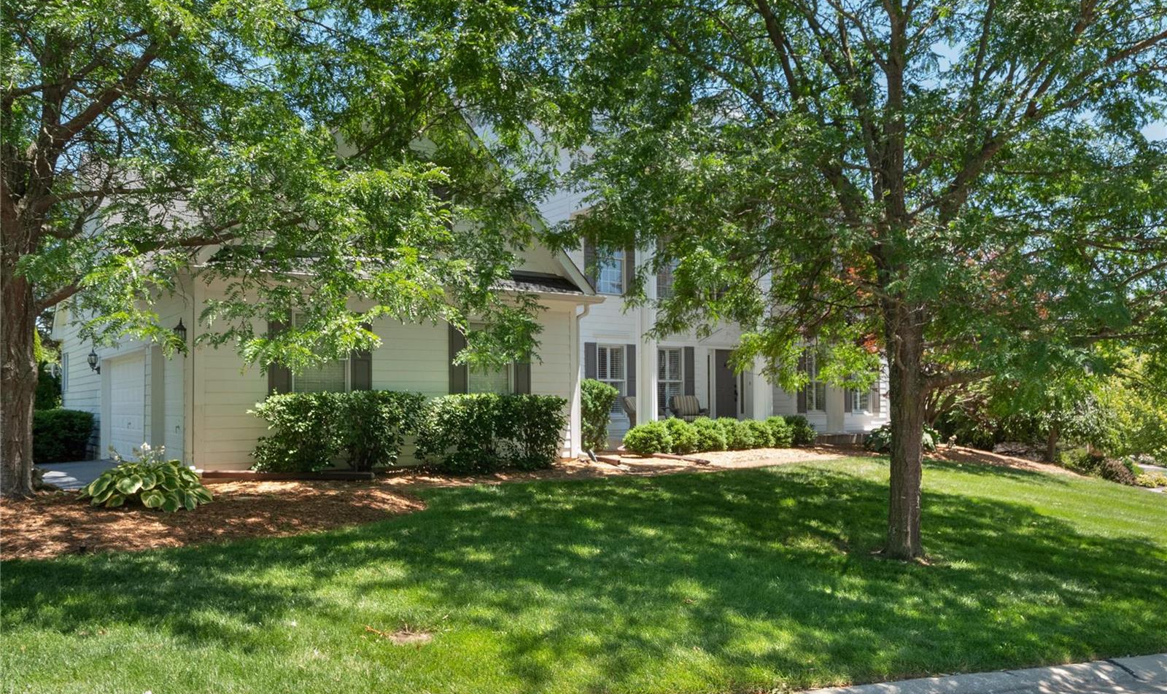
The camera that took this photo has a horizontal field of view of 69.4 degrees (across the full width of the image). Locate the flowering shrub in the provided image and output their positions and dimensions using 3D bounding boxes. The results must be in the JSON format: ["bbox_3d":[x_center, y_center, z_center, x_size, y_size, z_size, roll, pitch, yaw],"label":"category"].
[{"bbox_3d":[-5.150,1.500,10.000,1.400,0.720,1.350,1,-2,-23],"label":"flowering shrub"}]

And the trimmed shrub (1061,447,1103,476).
[{"bbox_3d":[12.900,2.930,21.800,0.980,0.740,0.980,-2,-3,30],"label":"trimmed shrub"}]

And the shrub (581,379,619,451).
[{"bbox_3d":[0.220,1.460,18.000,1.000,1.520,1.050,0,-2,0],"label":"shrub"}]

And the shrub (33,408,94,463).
[{"bbox_3d":[-12.000,2.020,19.400,1.500,1.120,1.600,1,-3,-38],"label":"shrub"}]

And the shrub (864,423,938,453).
[{"bbox_3d":[8.400,2.400,22.300,1.750,0.750,1.500,-1,-2,18],"label":"shrub"}]

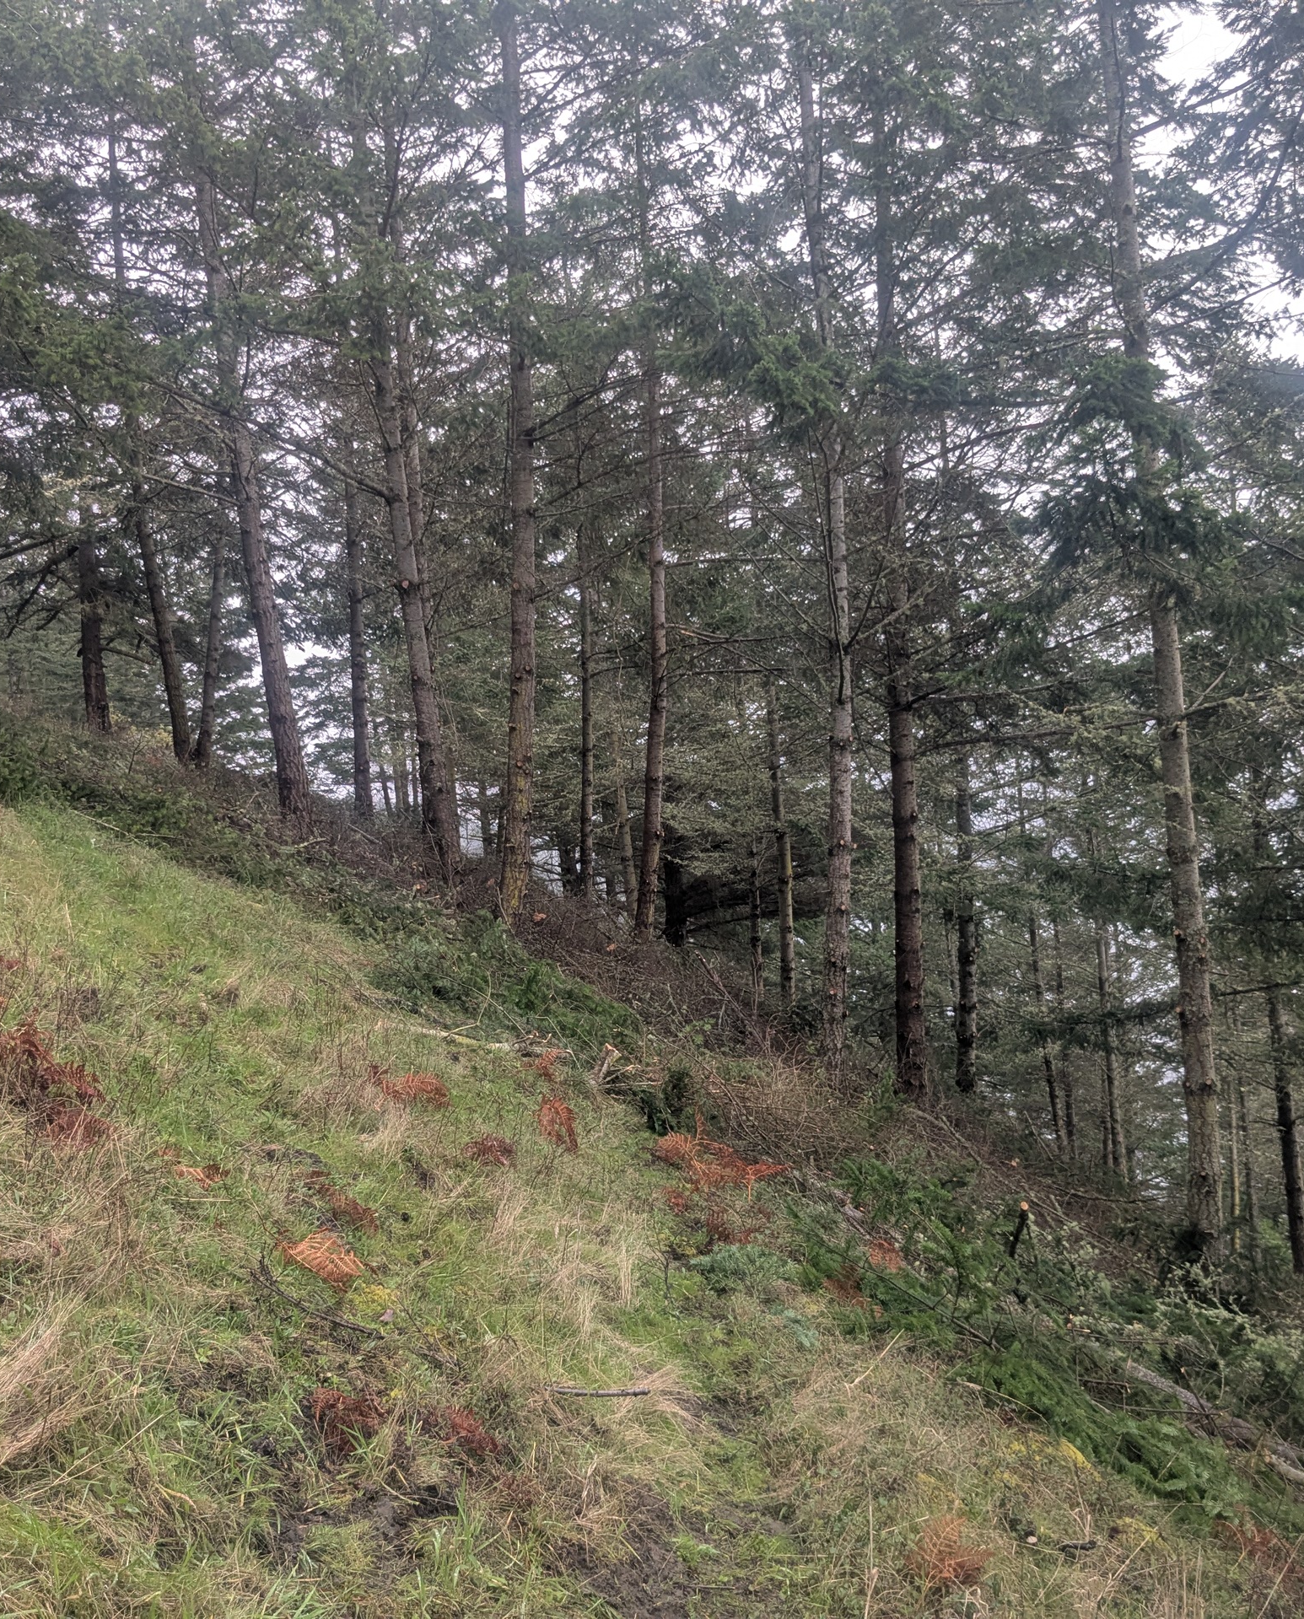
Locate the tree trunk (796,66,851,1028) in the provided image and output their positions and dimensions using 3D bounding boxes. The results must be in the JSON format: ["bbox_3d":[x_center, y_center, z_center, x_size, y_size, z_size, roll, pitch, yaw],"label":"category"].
[{"bbox_3d":[1.556,-2.378,15.091,0.285,9.102,0.225,-1,-1,6],"label":"tree trunk"}]

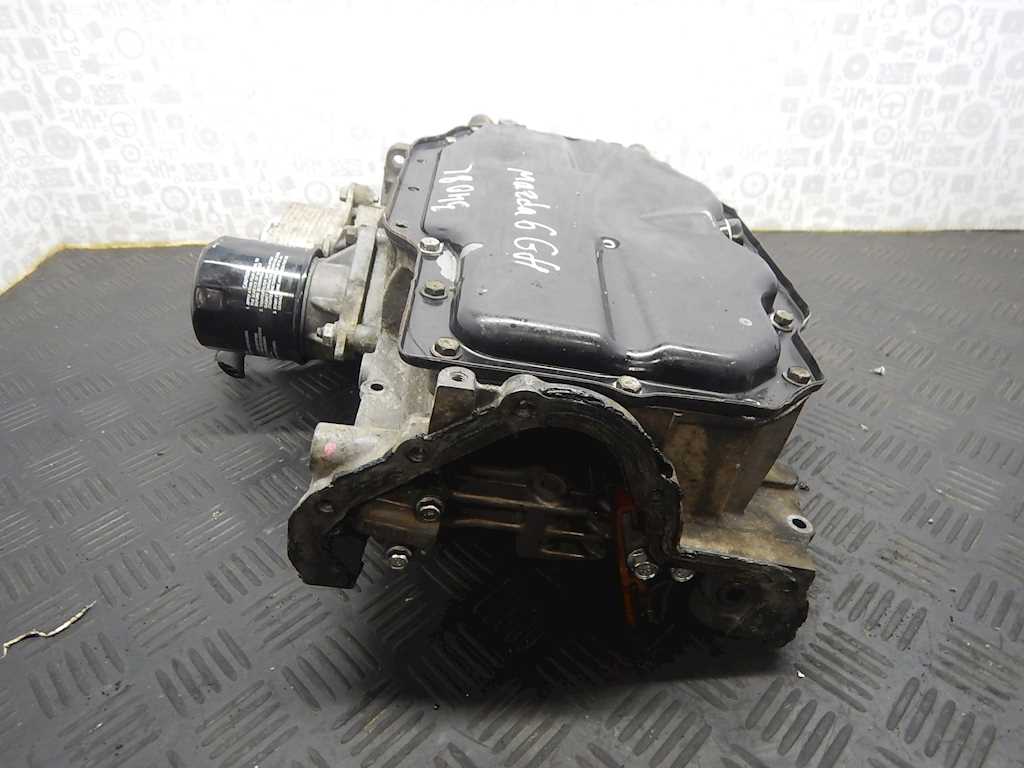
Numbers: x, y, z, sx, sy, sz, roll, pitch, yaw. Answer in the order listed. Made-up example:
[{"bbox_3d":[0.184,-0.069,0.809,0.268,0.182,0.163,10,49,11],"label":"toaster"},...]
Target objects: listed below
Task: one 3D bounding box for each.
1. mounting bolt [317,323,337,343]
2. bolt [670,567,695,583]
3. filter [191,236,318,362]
[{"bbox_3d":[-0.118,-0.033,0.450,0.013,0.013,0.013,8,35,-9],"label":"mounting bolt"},{"bbox_3d":[0.099,0.110,0.413,0.013,0.013,0.009,8,35,-9],"label":"bolt"},{"bbox_3d":[-0.169,-0.057,0.476,0.069,0.075,0.075,8,35,-9],"label":"filter"}]

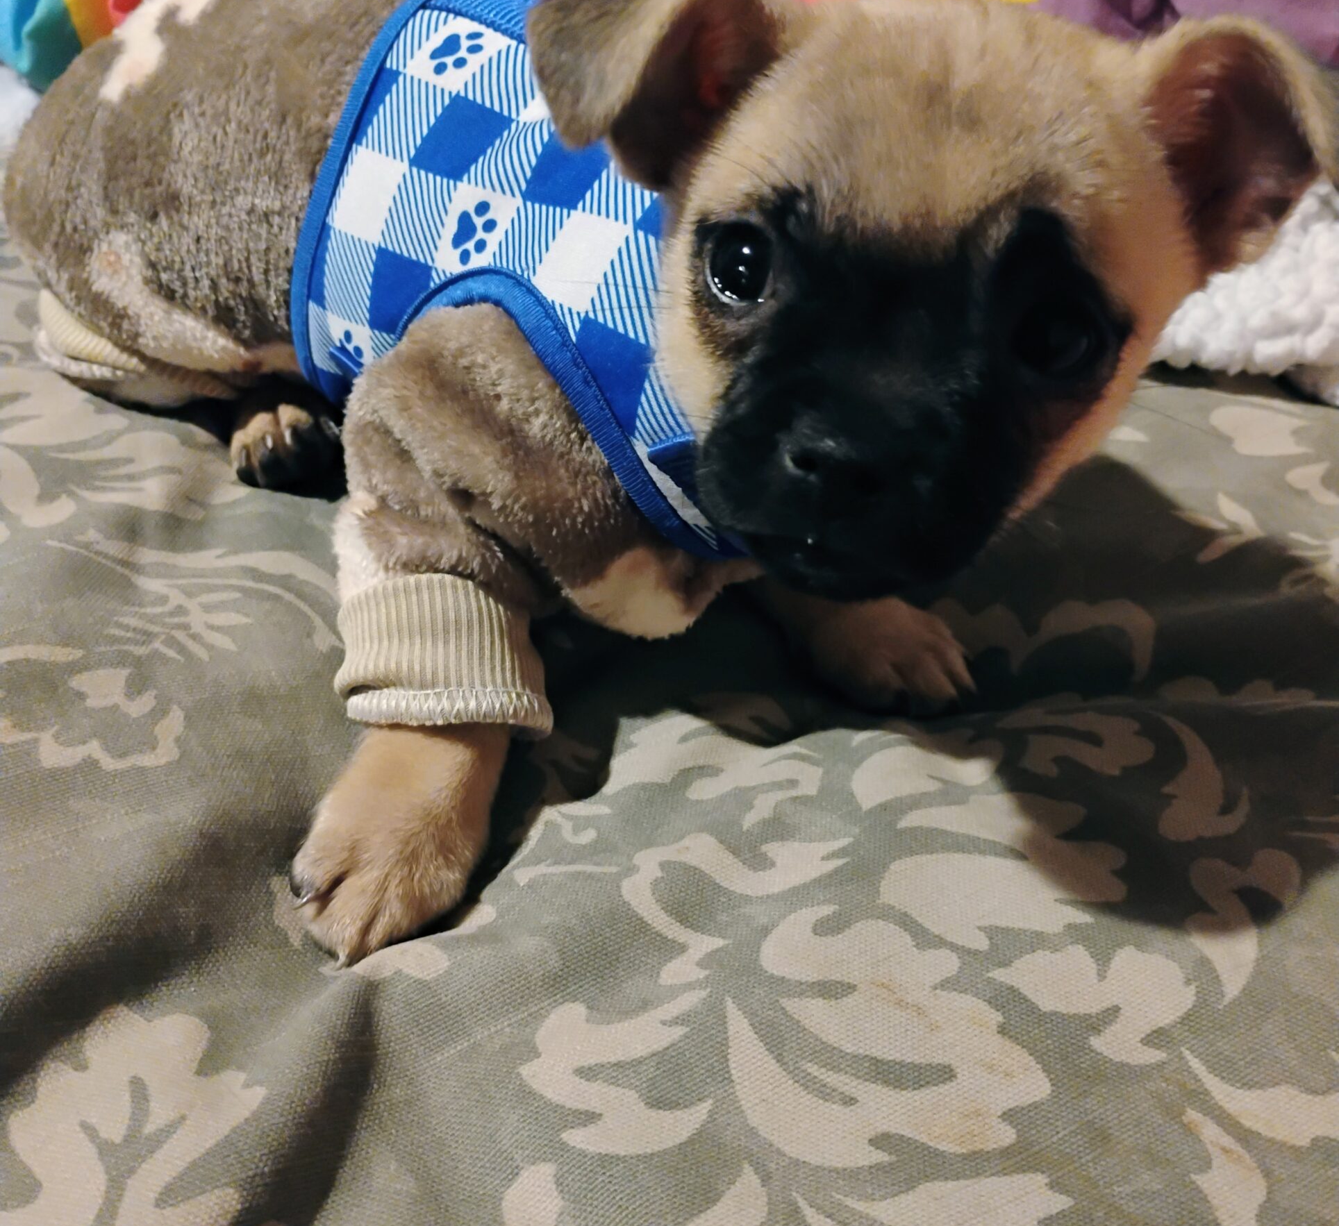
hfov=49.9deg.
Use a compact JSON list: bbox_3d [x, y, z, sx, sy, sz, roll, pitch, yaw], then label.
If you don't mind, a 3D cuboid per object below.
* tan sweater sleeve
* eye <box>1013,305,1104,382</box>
[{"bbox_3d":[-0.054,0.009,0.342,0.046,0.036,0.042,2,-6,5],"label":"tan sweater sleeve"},{"bbox_3d":[0.087,-0.060,0.322,0.018,0.015,0.013,13,9,6],"label":"eye"}]

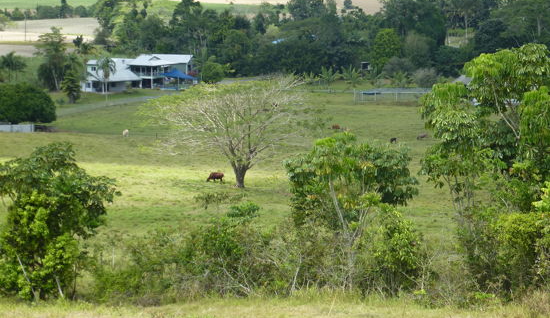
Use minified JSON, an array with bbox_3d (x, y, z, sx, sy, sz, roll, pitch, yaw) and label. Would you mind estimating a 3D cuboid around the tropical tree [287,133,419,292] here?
[{"bbox_3d":[3.154,2.124,74.000,5.400,6.500,5.000,0,7,0],"label":"tropical tree"}]

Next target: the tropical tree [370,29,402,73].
[{"bbox_3d":[23.920,-22.955,385.000,6.900,9.800,6.500,0,7,0],"label":"tropical tree"}]

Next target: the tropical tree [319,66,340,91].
[{"bbox_3d":[11.085,-16.373,365.000,4.400,5.200,4.200,0,7,0],"label":"tropical tree"}]

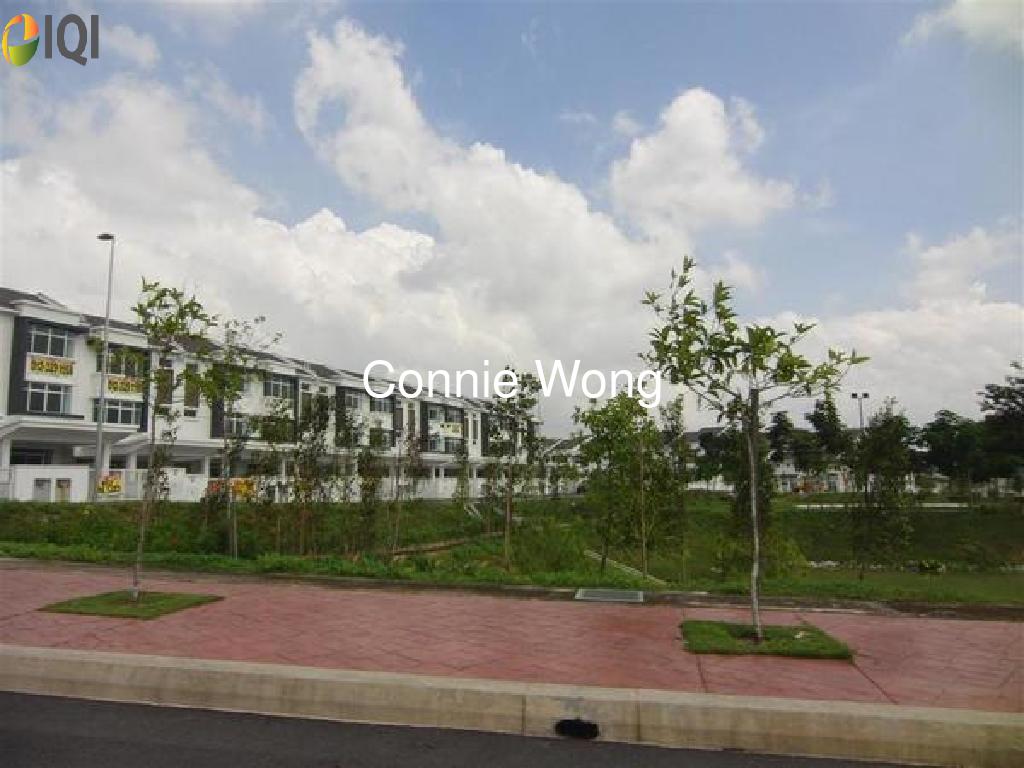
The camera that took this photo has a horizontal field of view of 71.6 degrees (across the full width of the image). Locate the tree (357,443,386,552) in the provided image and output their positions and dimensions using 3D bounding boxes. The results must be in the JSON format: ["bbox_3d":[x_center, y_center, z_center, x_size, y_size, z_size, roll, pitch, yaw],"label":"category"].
[{"bbox_3d":[-2.434,1.958,12.300,0.520,1.884,0.520,1,-6,0],"label":"tree"}]

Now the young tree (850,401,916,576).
[{"bbox_3d":[5.516,1.528,10.600,0.985,2.632,0.985,1,-6,0],"label":"young tree"}]

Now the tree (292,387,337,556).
[{"bbox_3d":[-3.338,1.478,12.000,0.744,2.818,0.744,1,-6,0],"label":"tree"}]

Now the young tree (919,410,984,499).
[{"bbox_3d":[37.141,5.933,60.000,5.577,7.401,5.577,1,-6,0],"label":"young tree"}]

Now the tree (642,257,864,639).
[{"bbox_3d":[1.918,0.468,5.801,1.723,3.110,1.500,0,-7,0],"label":"tree"}]

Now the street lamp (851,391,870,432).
[{"bbox_3d":[32.396,5.126,66.000,1.859,9.087,0.500,-2,-7,26],"label":"street lamp"}]

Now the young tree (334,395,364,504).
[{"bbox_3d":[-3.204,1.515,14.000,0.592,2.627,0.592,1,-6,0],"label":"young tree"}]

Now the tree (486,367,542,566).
[{"bbox_3d":[0.016,1.172,10.180,0.803,2.876,0.750,0,-7,0],"label":"tree"}]

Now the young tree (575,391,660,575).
[{"bbox_3d":[1.416,1.317,9.630,1.166,2.472,1.050,0,-7,0],"label":"young tree"}]

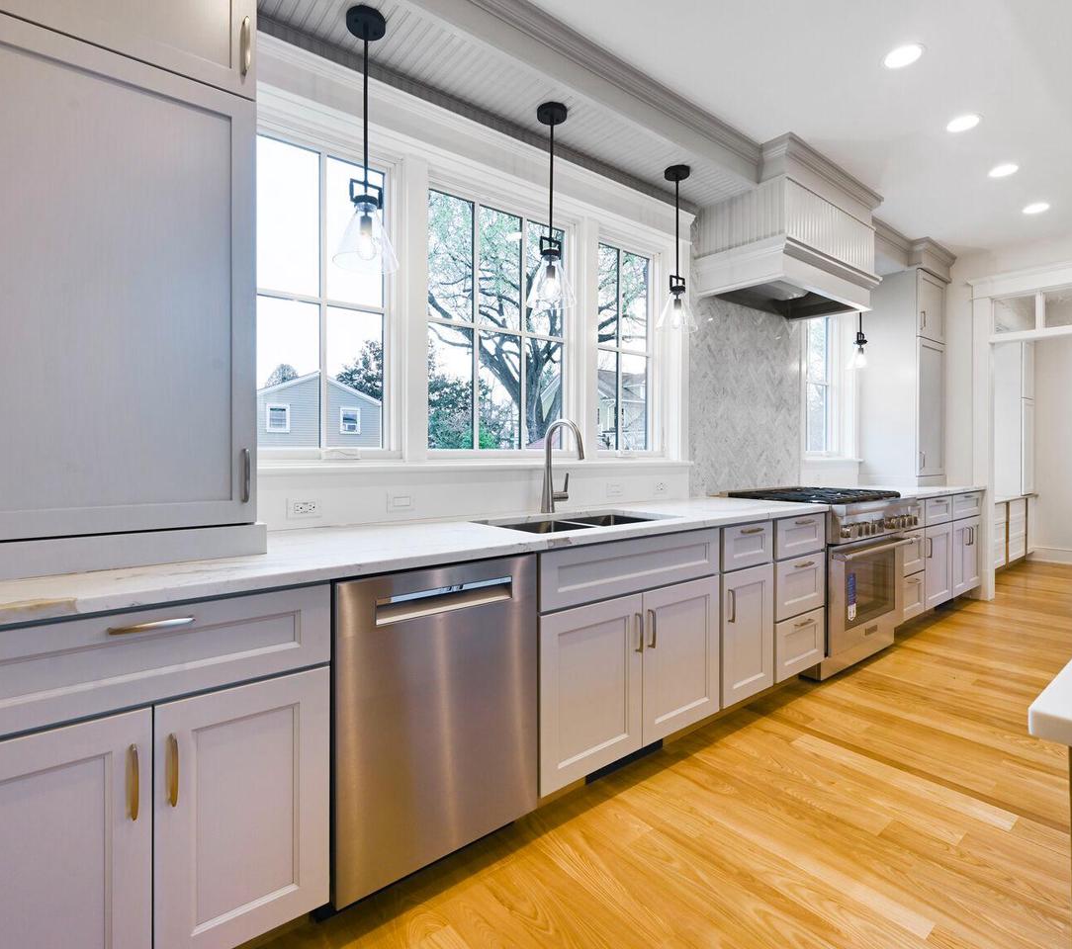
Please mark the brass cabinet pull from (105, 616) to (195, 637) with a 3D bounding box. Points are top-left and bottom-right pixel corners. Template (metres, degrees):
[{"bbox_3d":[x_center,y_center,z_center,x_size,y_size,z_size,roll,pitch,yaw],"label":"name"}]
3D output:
[{"bbox_3d":[-0.736,0.287,1.064,0.139,0.013,0.030,-1,3,-38],"label":"brass cabinet pull"}]

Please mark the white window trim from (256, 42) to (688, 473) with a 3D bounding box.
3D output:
[{"bbox_3d":[-0.020,-0.716,2.403,2.300,1.385,0.110,-1,1,-38],"label":"white window trim"}]

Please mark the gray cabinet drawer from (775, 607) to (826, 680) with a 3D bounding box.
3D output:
[{"bbox_3d":[1.263,0.817,2.646,0.459,0.269,0.055,-2,3,-37],"label":"gray cabinet drawer"}]

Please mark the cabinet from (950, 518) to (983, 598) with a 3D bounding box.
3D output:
[{"bbox_3d":[3.047,0.593,4.386,0.677,0.576,0.601,-1,3,-38],"label":"cabinet"}]

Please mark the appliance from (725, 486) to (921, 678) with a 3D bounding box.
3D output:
[{"bbox_3d":[1.636,0.575,3.266,0.921,0.910,0.730,-1,1,-38],"label":"appliance"}]

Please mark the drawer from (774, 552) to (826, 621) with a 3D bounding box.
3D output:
[{"bbox_3d":[1.116,0.521,2.778,0.469,0.266,0.480,-1,1,-38],"label":"drawer"}]

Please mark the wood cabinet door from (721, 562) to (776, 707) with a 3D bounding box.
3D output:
[{"bbox_3d":[0.916,0.680,2.379,0.373,0.554,0.028,-1,2,-38],"label":"wood cabinet door"}]

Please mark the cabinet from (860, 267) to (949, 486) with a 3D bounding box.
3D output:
[{"bbox_3d":[2.863,-0.690,4.325,0.606,1.573,0.394,-1,3,-38],"label":"cabinet"}]

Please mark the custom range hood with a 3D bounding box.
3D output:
[{"bbox_3d":[1.535,-1.355,3.296,1.130,0.690,0.560,-1,1,-38],"label":"custom range hood"}]

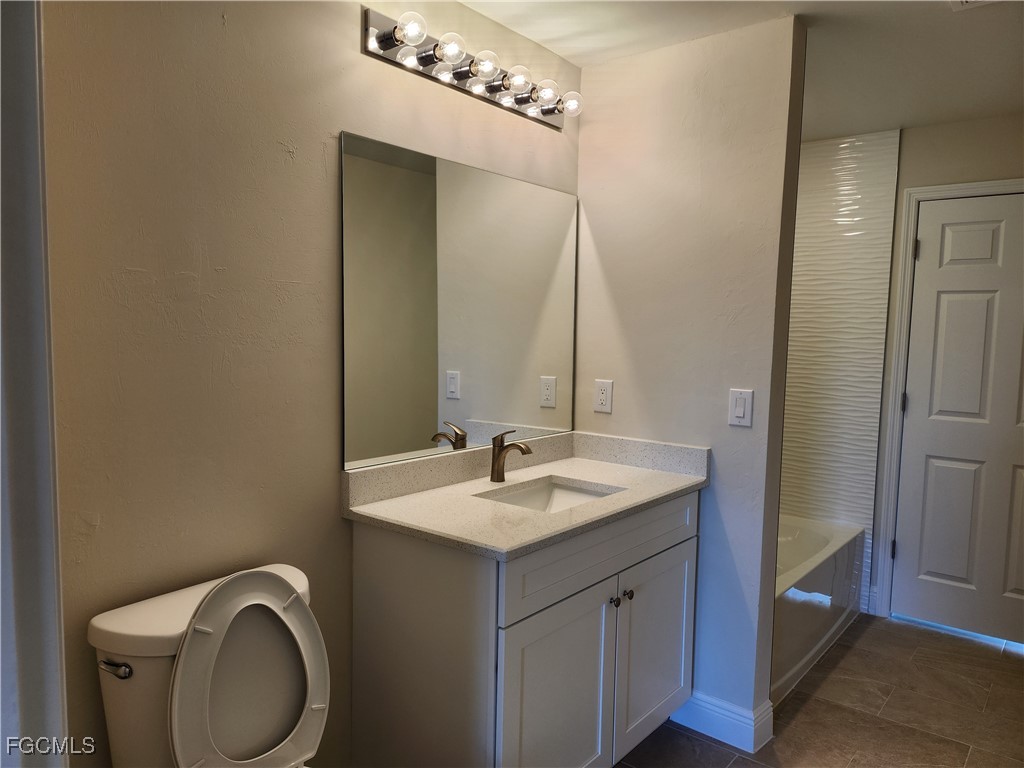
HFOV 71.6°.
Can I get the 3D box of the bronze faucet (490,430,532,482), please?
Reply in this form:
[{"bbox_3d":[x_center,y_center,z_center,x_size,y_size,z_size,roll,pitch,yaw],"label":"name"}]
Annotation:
[{"bbox_3d":[-0.005,0.238,2.311,0.171,0.173,0.052,5,6,40],"label":"bronze faucet"}]

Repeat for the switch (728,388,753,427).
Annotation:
[{"bbox_3d":[0.756,0.081,2.348,0.077,0.124,0.010,5,6,40],"label":"switch"}]

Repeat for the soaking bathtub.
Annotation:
[{"bbox_3d":[1.023,0.944,3.267,0.757,0.440,1.429,5,6,40],"label":"soaking bathtub"}]

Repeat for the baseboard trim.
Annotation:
[{"bbox_3d":[0.740,1.152,2.515,0.315,0.145,0.148,5,6,40],"label":"baseboard trim"}]

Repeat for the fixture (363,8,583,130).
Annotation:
[{"bbox_3d":[-0.049,-0.958,2.192,0.155,0.125,0.915,5,6,40],"label":"fixture"}]

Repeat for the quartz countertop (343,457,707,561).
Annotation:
[{"bbox_3d":[0.108,0.349,2.207,0.562,0.026,1.085,5,6,40],"label":"quartz countertop"}]

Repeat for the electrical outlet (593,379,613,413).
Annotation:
[{"bbox_3d":[0.345,0.050,2.690,0.078,0.127,0.008,5,6,40],"label":"electrical outlet"}]

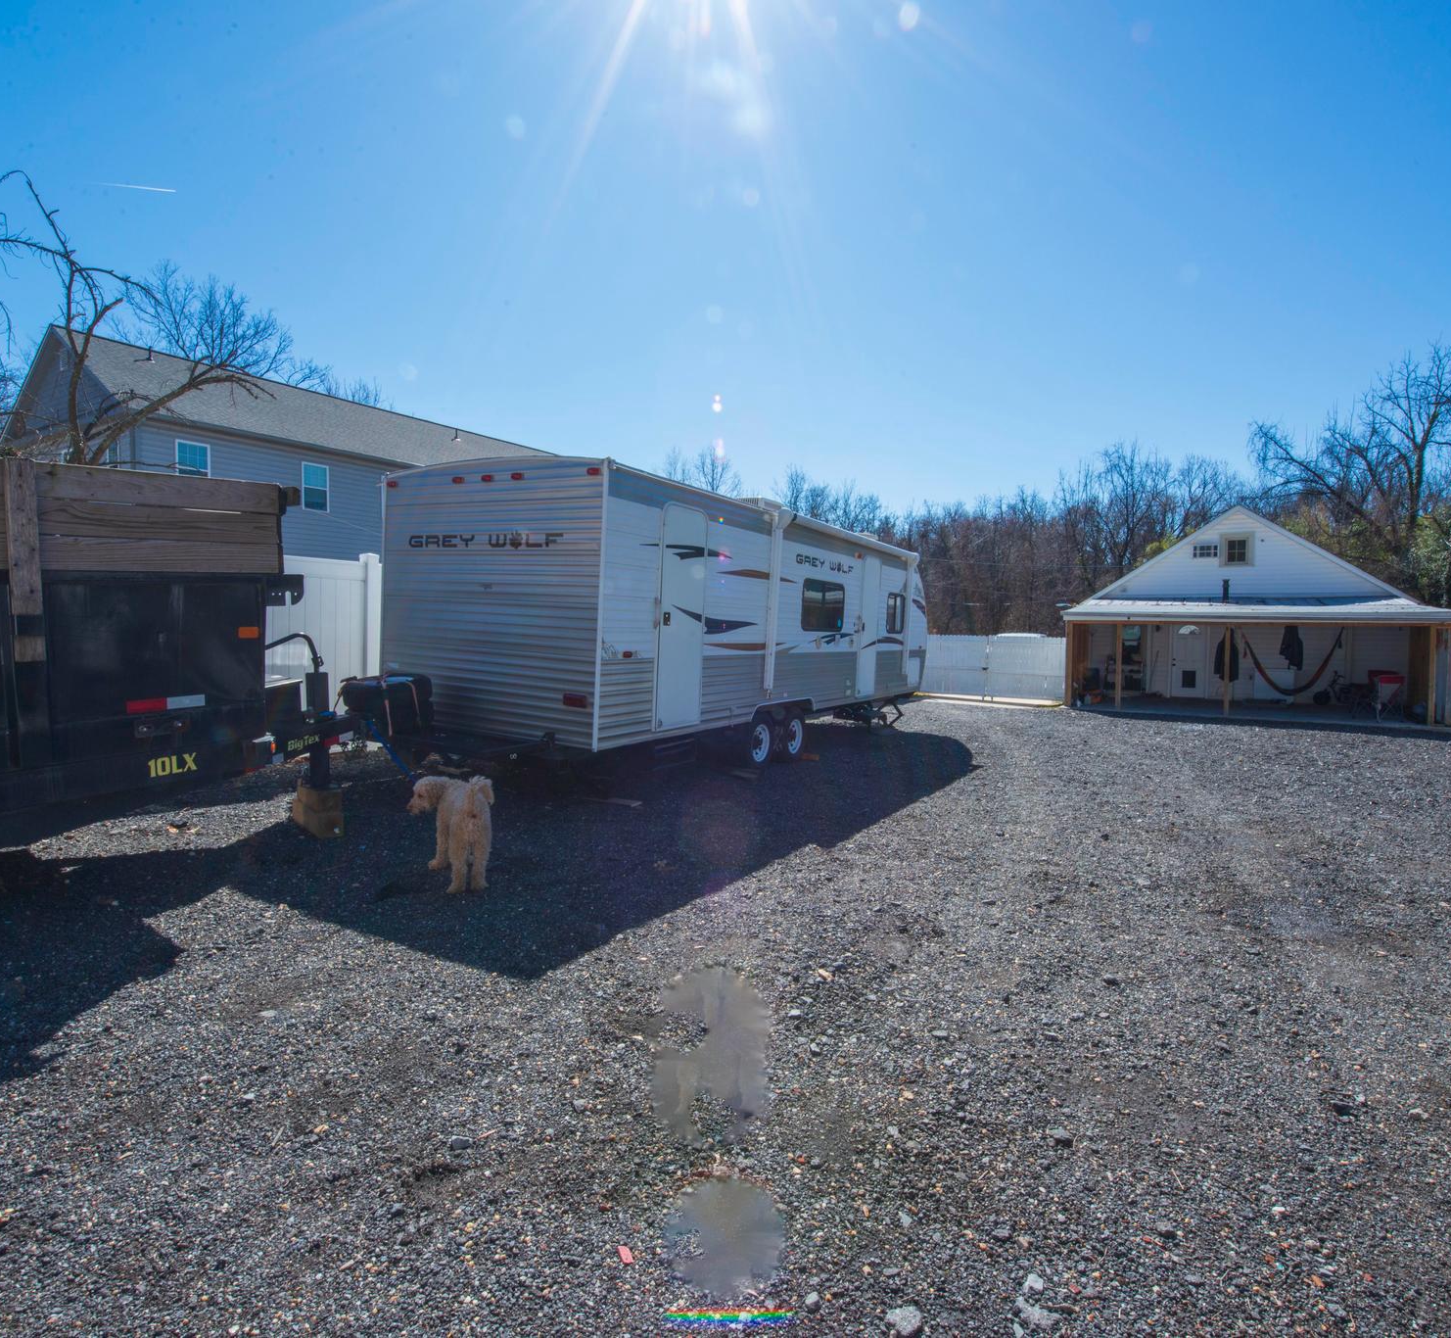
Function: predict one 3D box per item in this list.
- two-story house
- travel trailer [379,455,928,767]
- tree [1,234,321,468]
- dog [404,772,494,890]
[{"bbox_3d":[-12.620,-4.832,28.494,9.300,9.200,19.000,2,3,33],"label":"two-story house"},{"bbox_3d":[0.374,-0.509,10.725,2.550,3.000,9.500,4,4,30],"label":"travel trailer"},{"bbox_3d":[-7.464,-2.450,10.000,3.800,6.100,3.800,-1,3,-36],"label":"tree"},{"bbox_3d":[-1.570,0.869,4.460,0.360,0.640,0.800,-1,3,-30],"label":"dog"}]

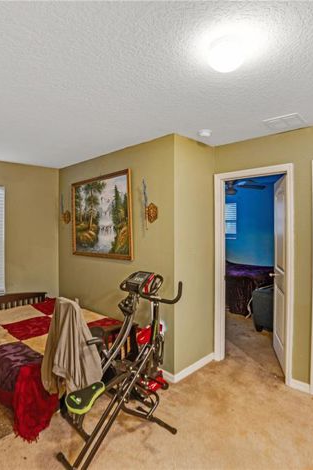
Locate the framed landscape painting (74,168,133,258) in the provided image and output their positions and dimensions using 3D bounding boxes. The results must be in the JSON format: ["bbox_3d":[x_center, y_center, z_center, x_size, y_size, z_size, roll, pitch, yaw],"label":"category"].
[{"bbox_3d":[-0.750,-0.223,3.510,1.250,1.020,0.050,1,1,44],"label":"framed landscape painting"}]

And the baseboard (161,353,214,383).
[{"bbox_3d":[0.425,1.392,2.895,0.700,0.084,0.030,-1,1,-45],"label":"baseboard"}]

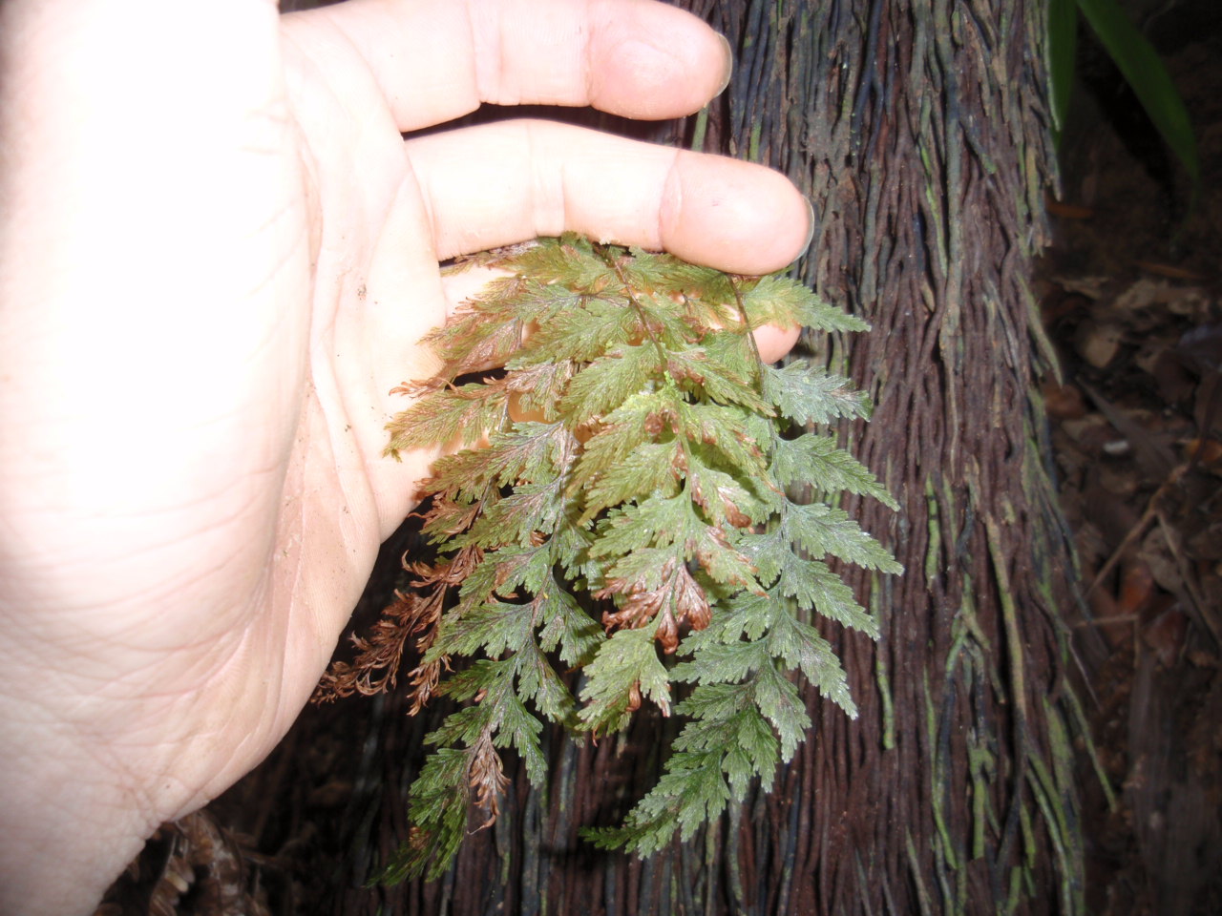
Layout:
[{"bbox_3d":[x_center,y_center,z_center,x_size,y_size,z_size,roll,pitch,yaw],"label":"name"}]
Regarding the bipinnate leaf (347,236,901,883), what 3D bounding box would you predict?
[{"bbox_3d":[0.000,0.022,0.186,0.108,0.125,0.045,0,20,0],"label":"bipinnate leaf"}]

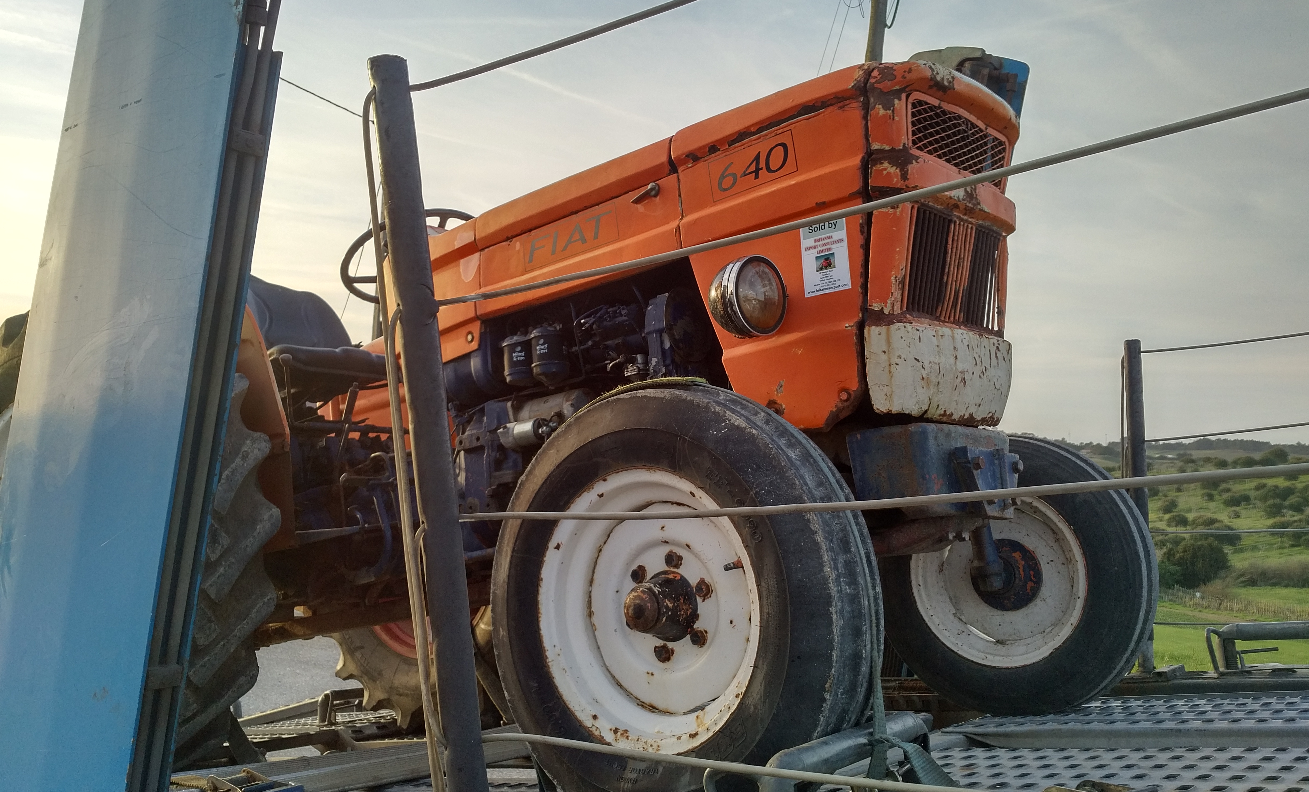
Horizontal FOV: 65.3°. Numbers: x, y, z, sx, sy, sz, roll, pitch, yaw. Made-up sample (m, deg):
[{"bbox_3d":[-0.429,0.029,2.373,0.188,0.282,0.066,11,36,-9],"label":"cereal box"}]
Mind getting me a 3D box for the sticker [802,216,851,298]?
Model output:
[{"bbox_3d":[0.335,-0.273,1.995,0.105,0.147,0.003,-10,-12,43],"label":"sticker"}]

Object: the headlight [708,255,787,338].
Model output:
[{"bbox_3d":[0.174,-0.194,2.020,0.157,0.157,0.122,6,-6,-43],"label":"headlight"}]

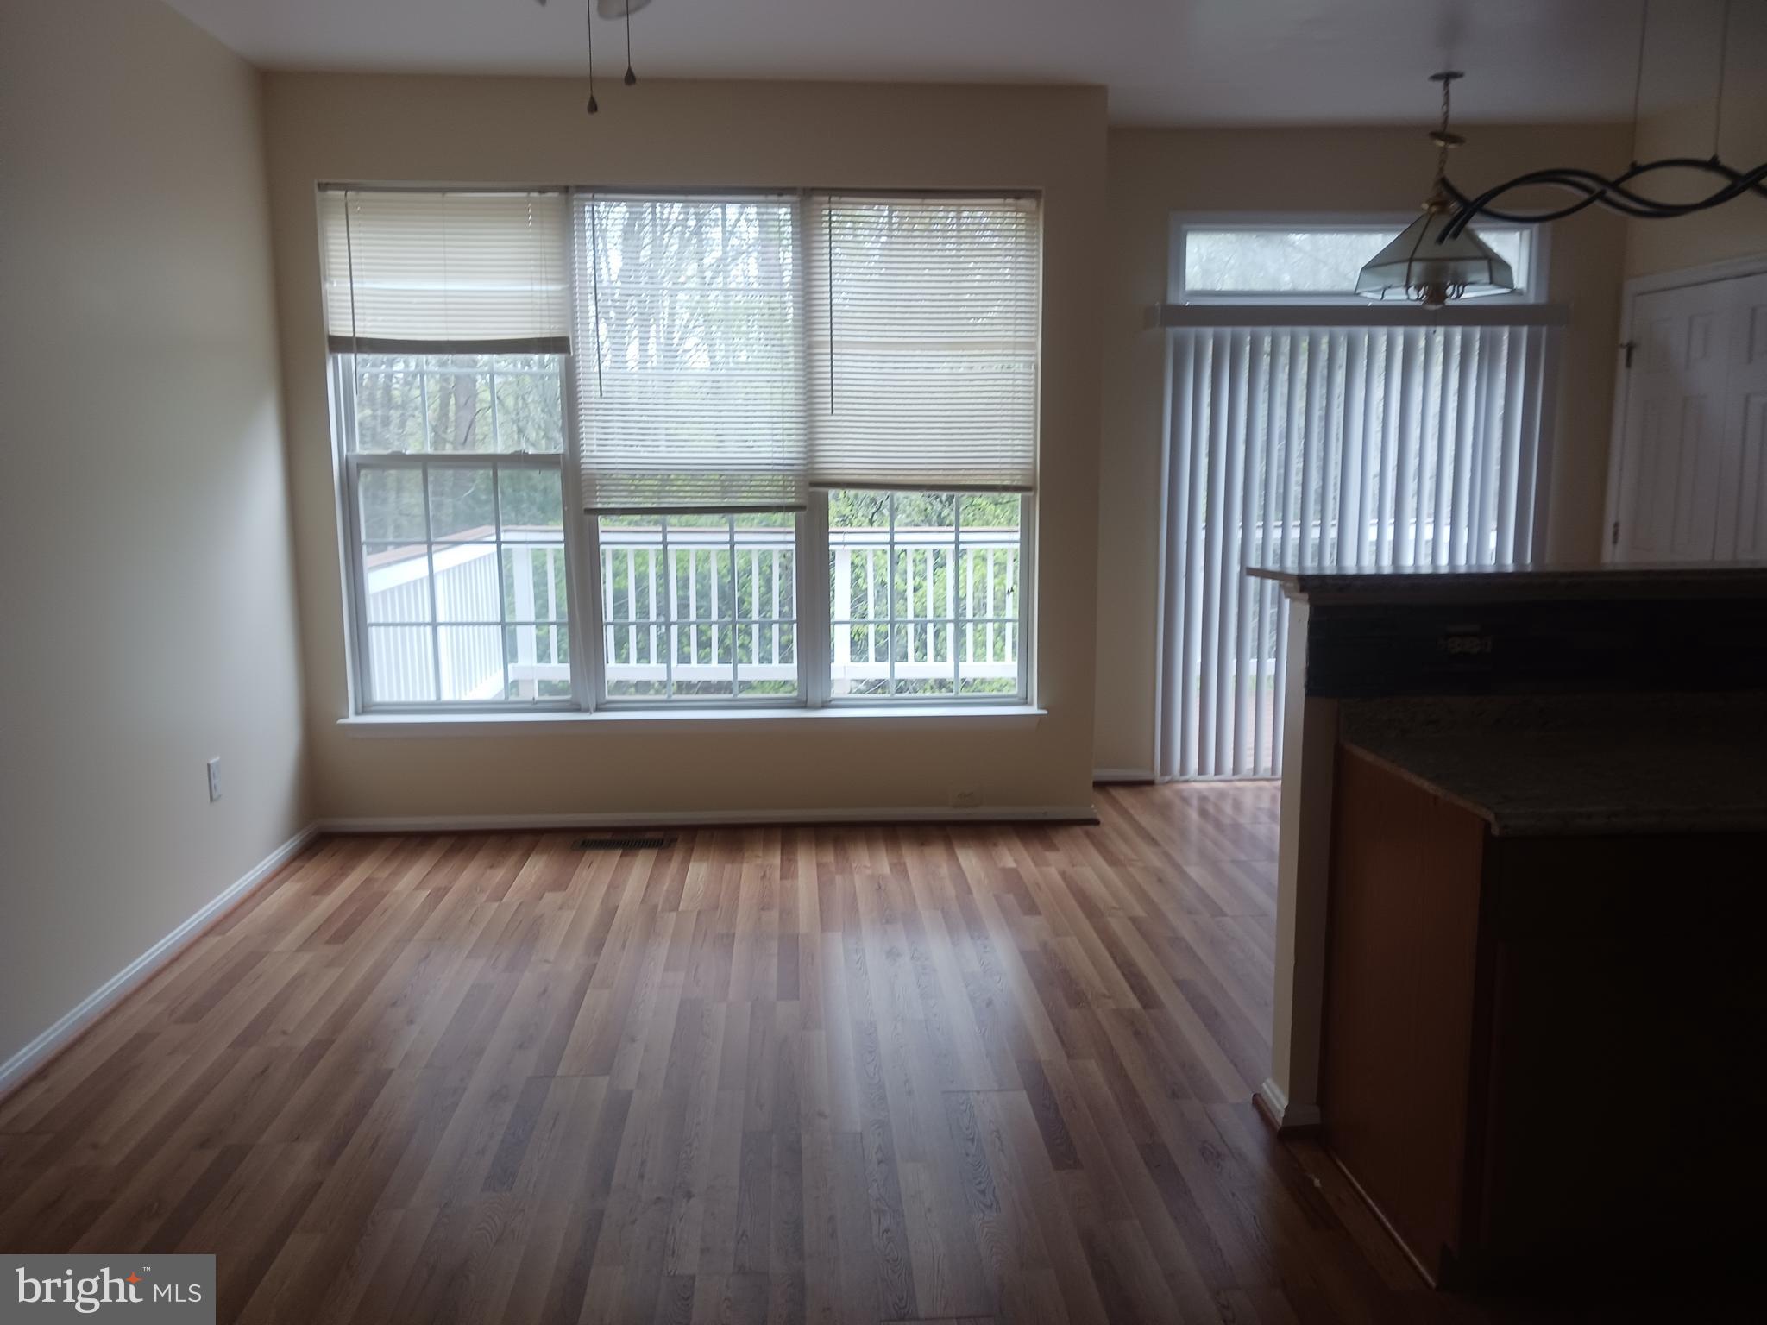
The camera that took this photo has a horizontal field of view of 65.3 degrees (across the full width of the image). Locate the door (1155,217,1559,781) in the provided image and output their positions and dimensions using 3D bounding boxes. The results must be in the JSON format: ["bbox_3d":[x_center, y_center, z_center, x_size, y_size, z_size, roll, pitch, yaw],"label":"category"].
[{"bbox_3d":[1.994,-0.677,5.947,1.630,2.393,0.120,-1,9,-4],"label":"door"}]

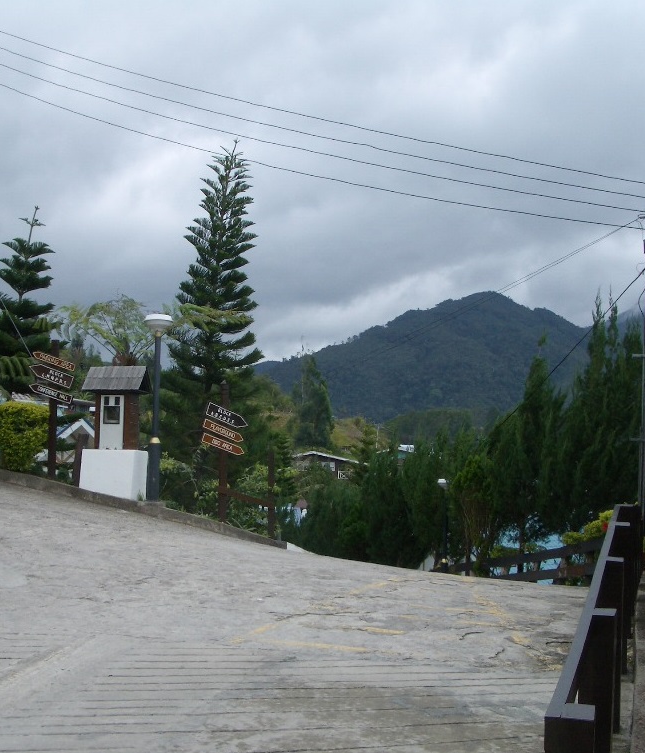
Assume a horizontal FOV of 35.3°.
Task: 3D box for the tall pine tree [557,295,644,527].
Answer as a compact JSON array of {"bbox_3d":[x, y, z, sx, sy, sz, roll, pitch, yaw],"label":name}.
[{"bbox_3d":[6.585,1.208,24.000,2.100,6.300,2.100,1,-2,0],"label":"tall pine tree"}]

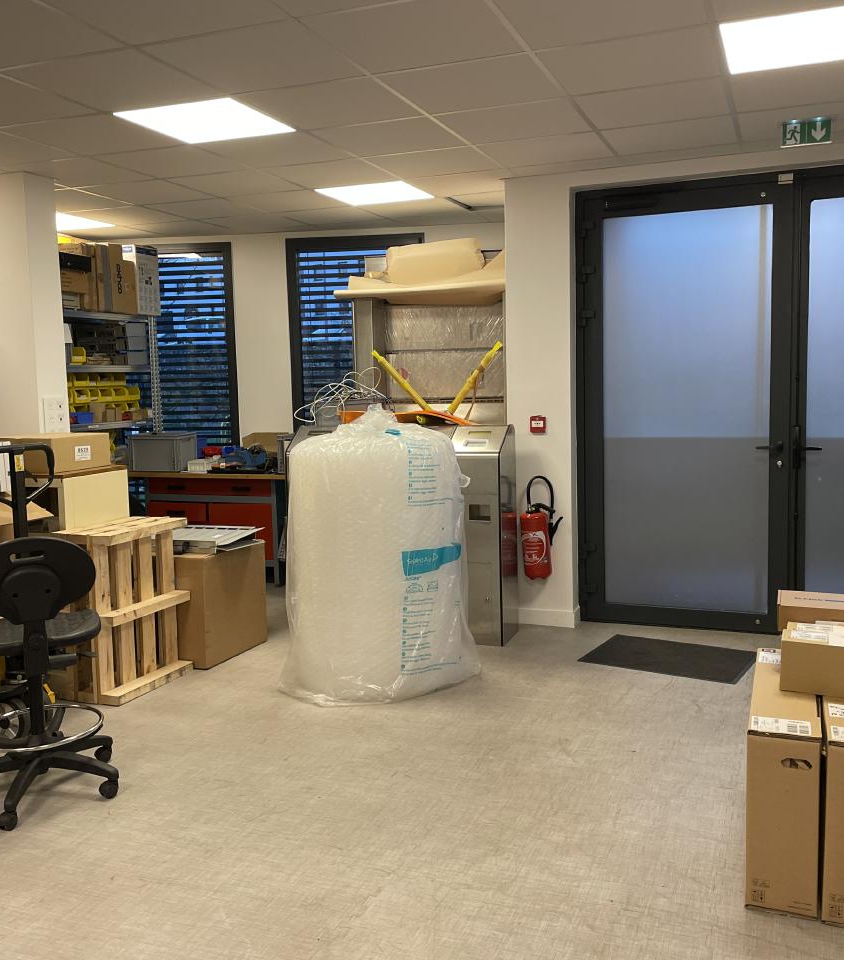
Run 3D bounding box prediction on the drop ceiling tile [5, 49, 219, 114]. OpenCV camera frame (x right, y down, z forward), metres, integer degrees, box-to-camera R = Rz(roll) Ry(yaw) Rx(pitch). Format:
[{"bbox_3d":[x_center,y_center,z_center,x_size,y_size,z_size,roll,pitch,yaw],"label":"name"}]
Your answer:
[{"bbox_3d":[-1.130,-1.474,3.566,0.590,0.025,0.590,1,7,21],"label":"drop ceiling tile"}]

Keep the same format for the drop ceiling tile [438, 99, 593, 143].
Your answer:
[{"bbox_3d":[0.422,-1.585,4.241,0.600,0.025,0.600,1,7,21],"label":"drop ceiling tile"}]

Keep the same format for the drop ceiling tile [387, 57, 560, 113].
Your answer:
[{"bbox_3d":[0.205,-1.521,3.695,0.590,0.025,0.590,1,7,21],"label":"drop ceiling tile"}]

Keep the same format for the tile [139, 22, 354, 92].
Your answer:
[{"bbox_3d":[-0.569,-1.465,3.352,0.590,0.025,0.590,1,7,21],"label":"tile"}]

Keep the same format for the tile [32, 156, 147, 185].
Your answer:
[{"bbox_3d":[-1.822,-1.625,5.095,0.600,0.025,0.600,1,7,21],"label":"tile"}]

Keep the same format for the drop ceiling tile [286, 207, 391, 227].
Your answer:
[{"bbox_3d":[-0.622,-1.813,6.564,0.597,0.020,0.597,1,7,21],"label":"drop ceiling tile"}]

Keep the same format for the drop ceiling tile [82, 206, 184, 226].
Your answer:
[{"bbox_3d":[-1.955,-1.766,6.423,0.600,0.025,0.600,1,7,21],"label":"drop ceiling tile"}]

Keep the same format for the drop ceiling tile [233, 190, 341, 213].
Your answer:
[{"bbox_3d":[-0.824,-1.748,6.008,0.590,0.025,0.590,1,7,21],"label":"drop ceiling tile"}]

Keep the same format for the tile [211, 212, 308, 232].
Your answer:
[{"bbox_3d":[-1.181,-1.819,6.766,0.600,0.025,0.600,1,7,21],"label":"tile"}]

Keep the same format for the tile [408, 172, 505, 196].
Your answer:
[{"bbox_3d":[0.278,-1.727,5.583,0.565,0.025,0.590,1,7,21],"label":"tile"}]

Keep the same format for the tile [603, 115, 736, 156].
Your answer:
[{"bbox_3d":[1.196,-1.641,4.585,0.600,0.025,0.600,1,7,21],"label":"tile"}]

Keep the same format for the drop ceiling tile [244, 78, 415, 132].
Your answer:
[{"bbox_3d":[-0.351,-1.534,3.908,0.590,0.025,0.590,1,7,21],"label":"drop ceiling tile"}]

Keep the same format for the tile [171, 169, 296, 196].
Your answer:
[{"bbox_3d":[-1.050,-1.684,5.450,0.597,0.020,0.597,1,7,21],"label":"tile"}]

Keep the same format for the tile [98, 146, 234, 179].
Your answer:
[{"bbox_3d":[-1.261,-1.615,4.881,0.600,0.025,0.600,1,7,21],"label":"tile"}]

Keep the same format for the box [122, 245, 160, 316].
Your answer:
[{"bbox_3d":[-2.127,-1.457,7.122,0.240,0.490,0.265,1,7,21],"label":"box"}]

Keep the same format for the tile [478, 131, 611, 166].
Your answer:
[{"bbox_3d":[0.634,-1.651,4.796,0.600,0.025,0.600,1,7,21],"label":"tile"}]

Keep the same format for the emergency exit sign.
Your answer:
[{"bbox_3d":[1.739,-1.567,4.343,0.225,0.125,0.030,1,7,21],"label":"emergency exit sign"}]

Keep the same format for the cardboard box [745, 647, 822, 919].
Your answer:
[{"bbox_3d":[1.109,0.877,2.948,0.181,0.494,0.832,1,7,21],"label":"cardboard box"}]

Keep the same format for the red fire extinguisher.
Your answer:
[{"bbox_3d":[0.683,0.277,5.486,0.248,0.602,0.180,0,6,15],"label":"red fire extinguisher"}]

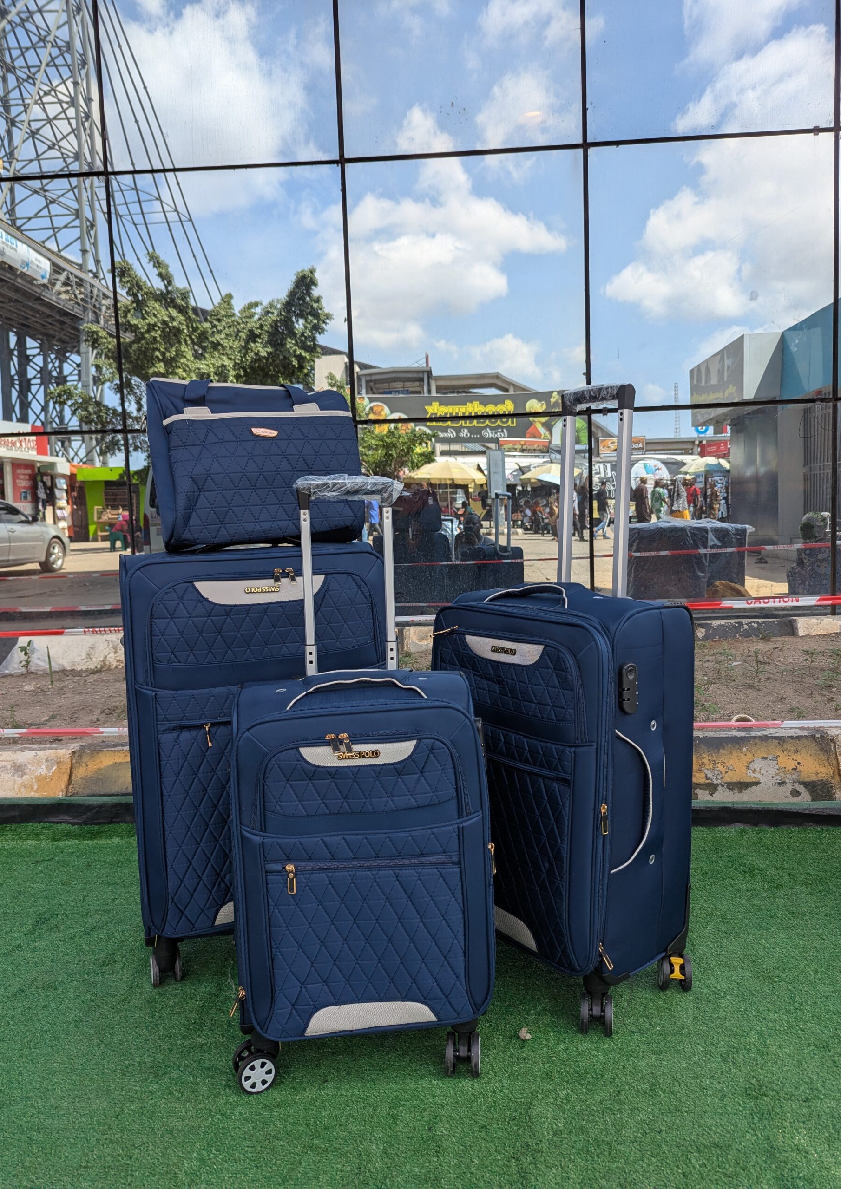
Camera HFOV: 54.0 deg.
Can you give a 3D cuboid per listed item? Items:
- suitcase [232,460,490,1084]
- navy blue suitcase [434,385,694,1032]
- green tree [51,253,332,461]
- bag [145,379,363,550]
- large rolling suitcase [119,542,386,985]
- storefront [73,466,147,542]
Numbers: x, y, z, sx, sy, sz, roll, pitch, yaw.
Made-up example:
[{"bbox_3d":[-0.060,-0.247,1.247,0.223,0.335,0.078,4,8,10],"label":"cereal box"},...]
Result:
[{"bbox_3d":[-0.091,0.272,1.256,0.365,0.900,0.215,-3,5,-6],"label":"suitcase"},{"bbox_3d":[0.239,0.163,1.472,0.255,1.055,0.410,-6,6,-40],"label":"navy blue suitcase"},{"bbox_3d":[-6.102,-5.087,22.000,7.500,8.100,6.500,-3,5,-15],"label":"green tree"},{"bbox_3d":[-0.312,-0.240,1.566,0.385,0.310,0.210,-3,5,-14],"label":"bag"},{"bbox_3d":[-0.298,0.303,1.615,0.455,0.790,0.295,-3,5,-10],"label":"large rolling suitcase"},{"bbox_3d":[-10.508,-3.040,28.000,2.600,2.500,2.200,-4,5,-18],"label":"storefront"}]

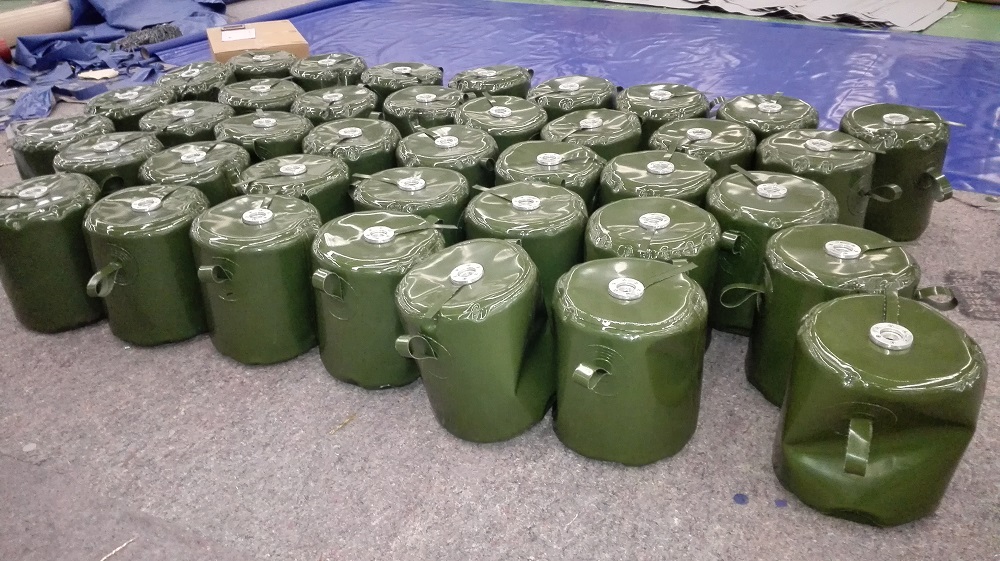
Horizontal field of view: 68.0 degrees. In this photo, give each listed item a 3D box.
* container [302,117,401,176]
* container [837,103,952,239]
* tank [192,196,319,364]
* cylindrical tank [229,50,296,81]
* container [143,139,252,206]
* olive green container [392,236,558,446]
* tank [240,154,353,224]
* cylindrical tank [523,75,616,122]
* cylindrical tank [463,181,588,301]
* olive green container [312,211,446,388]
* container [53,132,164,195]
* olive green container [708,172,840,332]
[{"bbox_3d":[-0.564,-0.381,2.956,0.385,0.440,0.385,-2,32,0],"label":"container"},{"bbox_3d":[1.484,-0.417,2.879,0.385,0.440,0.385,-2,32,0],"label":"container"},{"bbox_3d":[-0.791,-0.016,2.533,0.412,0.461,0.412,-2,32,1],"label":"tank"},{"bbox_3d":[-1.323,-1.050,4.252,0.412,0.461,0.412,-11,33,-14],"label":"cylindrical tank"},{"bbox_3d":[-1.148,-0.273,2.906,0.400,0.445,0.400,-15,34,-20],"label":"container"},{"bbox_3d":[-0.063,0.169,2.039,0.385,0.440,0.385,-2,32,0],"label":"olive green container"},{"bbox_3d":[-0.755,-0.215,2.854,0.412,0.461,0.412,-11,33,-14],"label":"tank"},{"bbox_3d":[0.311,-0.655,3.339,0.385,0.440,0.385,-2,32,0],"label":"cylindrical tank"},{"bbox_3d":[0.092,-0.062,2.547,0.412,0.461,0.412,-1,32,2],"label":"cylindrical tank"},{"bbox_3d":[-0.366,0.050,2.397,0.412,0.461,0.412,-2,32,1],"label":"olive green container"},{"bbox_3d":[-1.478,-0.321,2.920,0.385,0.440,0.385,-2,32,0],"label":"container"},{"bbox_3d":[0.886,-0.101,2.501,0.400,0.445,0.400,10,34,19],"label":"olive green container"}]

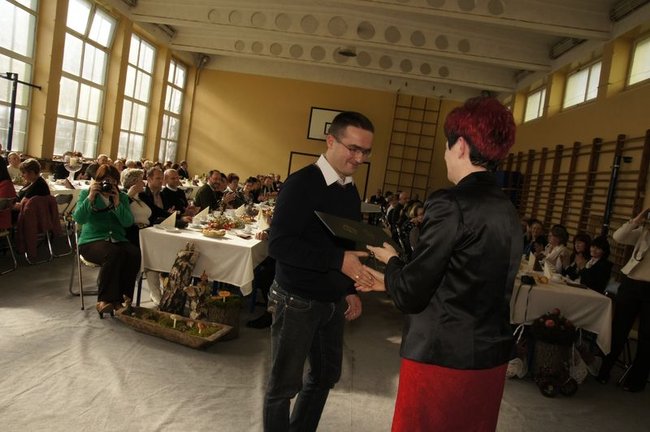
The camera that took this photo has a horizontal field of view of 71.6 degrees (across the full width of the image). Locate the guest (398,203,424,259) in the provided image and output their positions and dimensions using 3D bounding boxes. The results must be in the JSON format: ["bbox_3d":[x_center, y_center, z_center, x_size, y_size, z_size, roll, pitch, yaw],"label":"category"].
[{"bbox_3d":[1.347,0.470,7.142,0.750,1.340,0.500,10,5,23],"label":"guest"}]

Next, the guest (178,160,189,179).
[{"bbox_3d":[-4.732,-1.094,14.812,0.500,1.520,0.550,4,6,-45],"label":"guest"}]

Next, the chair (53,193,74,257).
[{"bbox_3d":[-3.712,0.098,6.066,0.480,0.800,0.450,8,4,2],"label":"chair"}]

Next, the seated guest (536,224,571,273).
[{"bbox_3d":[2.866,0.796,5.766,0.740,1.340,0.480,7,4,-12],"label":"seated guest"}]

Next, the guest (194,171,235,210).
[{"bbox_3d":[-1.886,-0.020,7.190,0.770,1.380,0.520,10,5,25],"label":"guest"}]

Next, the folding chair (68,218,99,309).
[{"bbox_3d":[-2.186,0.444,4.451,0.450,0.800,0.500,5,5,-35],"label":"folding chair"}]

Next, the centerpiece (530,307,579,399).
[{"bbox_3d":[1.995,1.150,3.897,0.400,0.680,0.400,11,5,28],"label":"centerpiece"}]

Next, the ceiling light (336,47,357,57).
[{"bbox_3d":[0.586,-4.497,12.288,0.500,0.190,0.500,8,4,0],"label":"ceiling light"}]

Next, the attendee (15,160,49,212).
[{"bbox_3d":[-3.706,-0.084,5.551,0.750,1.250,0.480,9,4,9],"label":"attendee"}]

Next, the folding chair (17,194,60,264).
[{"bbox_3d":[-3.658,0.146,5.547,0.500,0.810,0.470,9,4,10],"label":"folding chair"}]

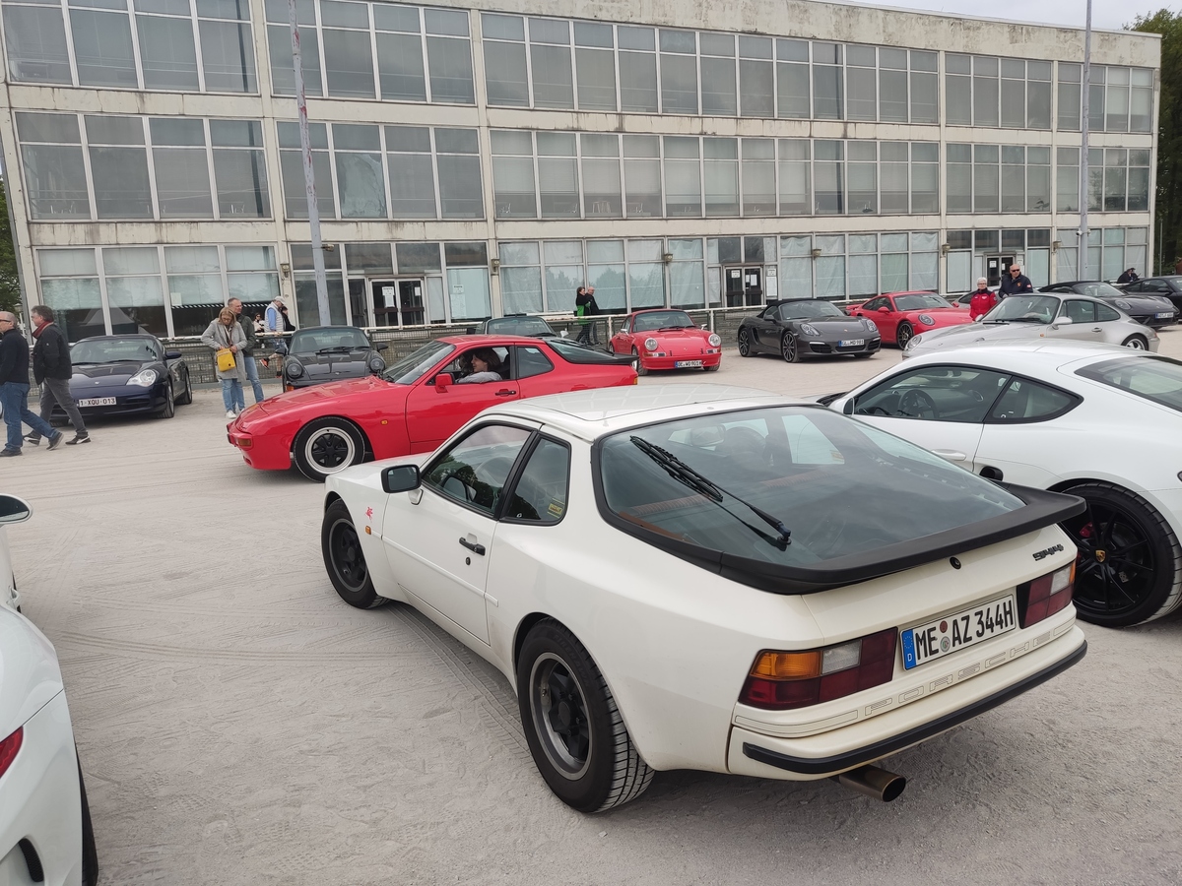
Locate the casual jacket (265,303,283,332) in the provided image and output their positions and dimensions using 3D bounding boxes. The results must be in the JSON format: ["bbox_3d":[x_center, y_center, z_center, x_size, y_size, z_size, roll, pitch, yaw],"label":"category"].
[{"bbox_3d":[-7.033,-2.811,19.035,0.400,0.680,0.500,-6,8,-18],"label":"casual jacket"}]

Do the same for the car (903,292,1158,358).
[{"bbox_3d":[6.813,-1.635,13.081,4.250,1.300,1.770,-6,11,-20],"label":"car"}]

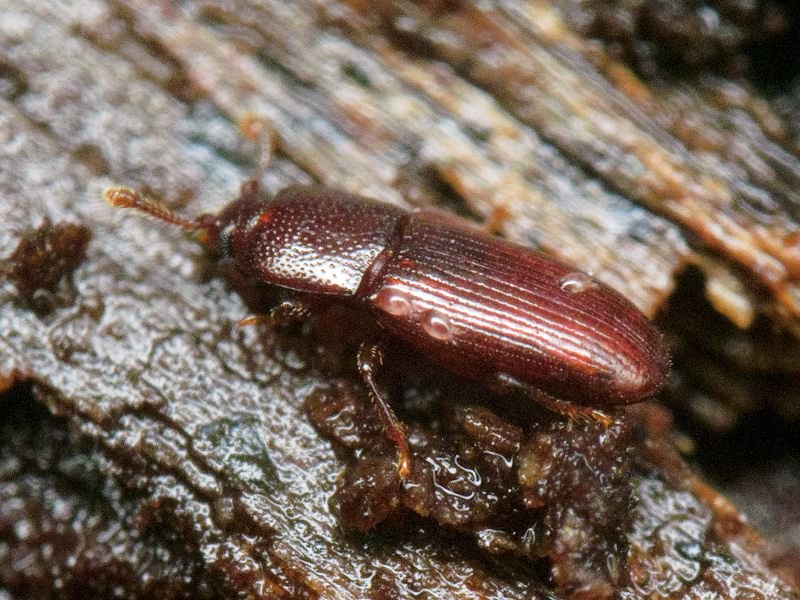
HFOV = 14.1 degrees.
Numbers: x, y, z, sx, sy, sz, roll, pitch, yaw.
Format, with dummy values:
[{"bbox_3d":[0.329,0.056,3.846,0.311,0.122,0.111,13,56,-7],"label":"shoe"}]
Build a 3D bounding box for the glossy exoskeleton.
[{"bbox_3d":[0.000,0.000,0.029,0.005,0.001,0.002,18,51,15],"label":"glossy exoskeleton"}]

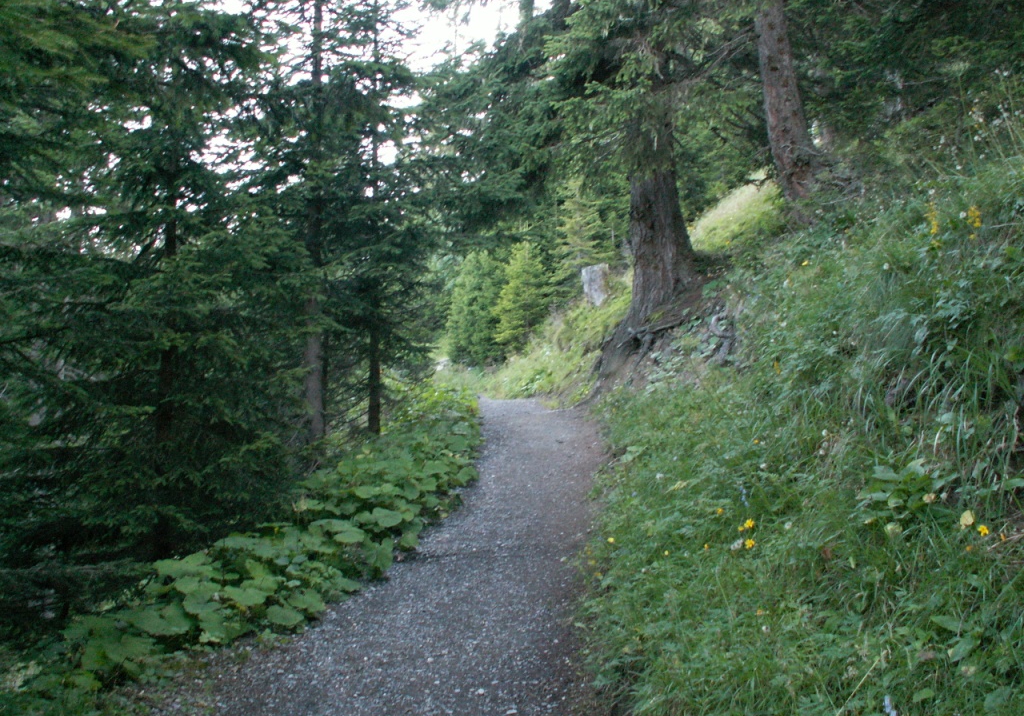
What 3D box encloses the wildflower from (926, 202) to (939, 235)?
[{"bbox_3d":[1.828,-0.606,4.500,0.053,0.138,0.053,0,0,0],"label":"wildflower"}]

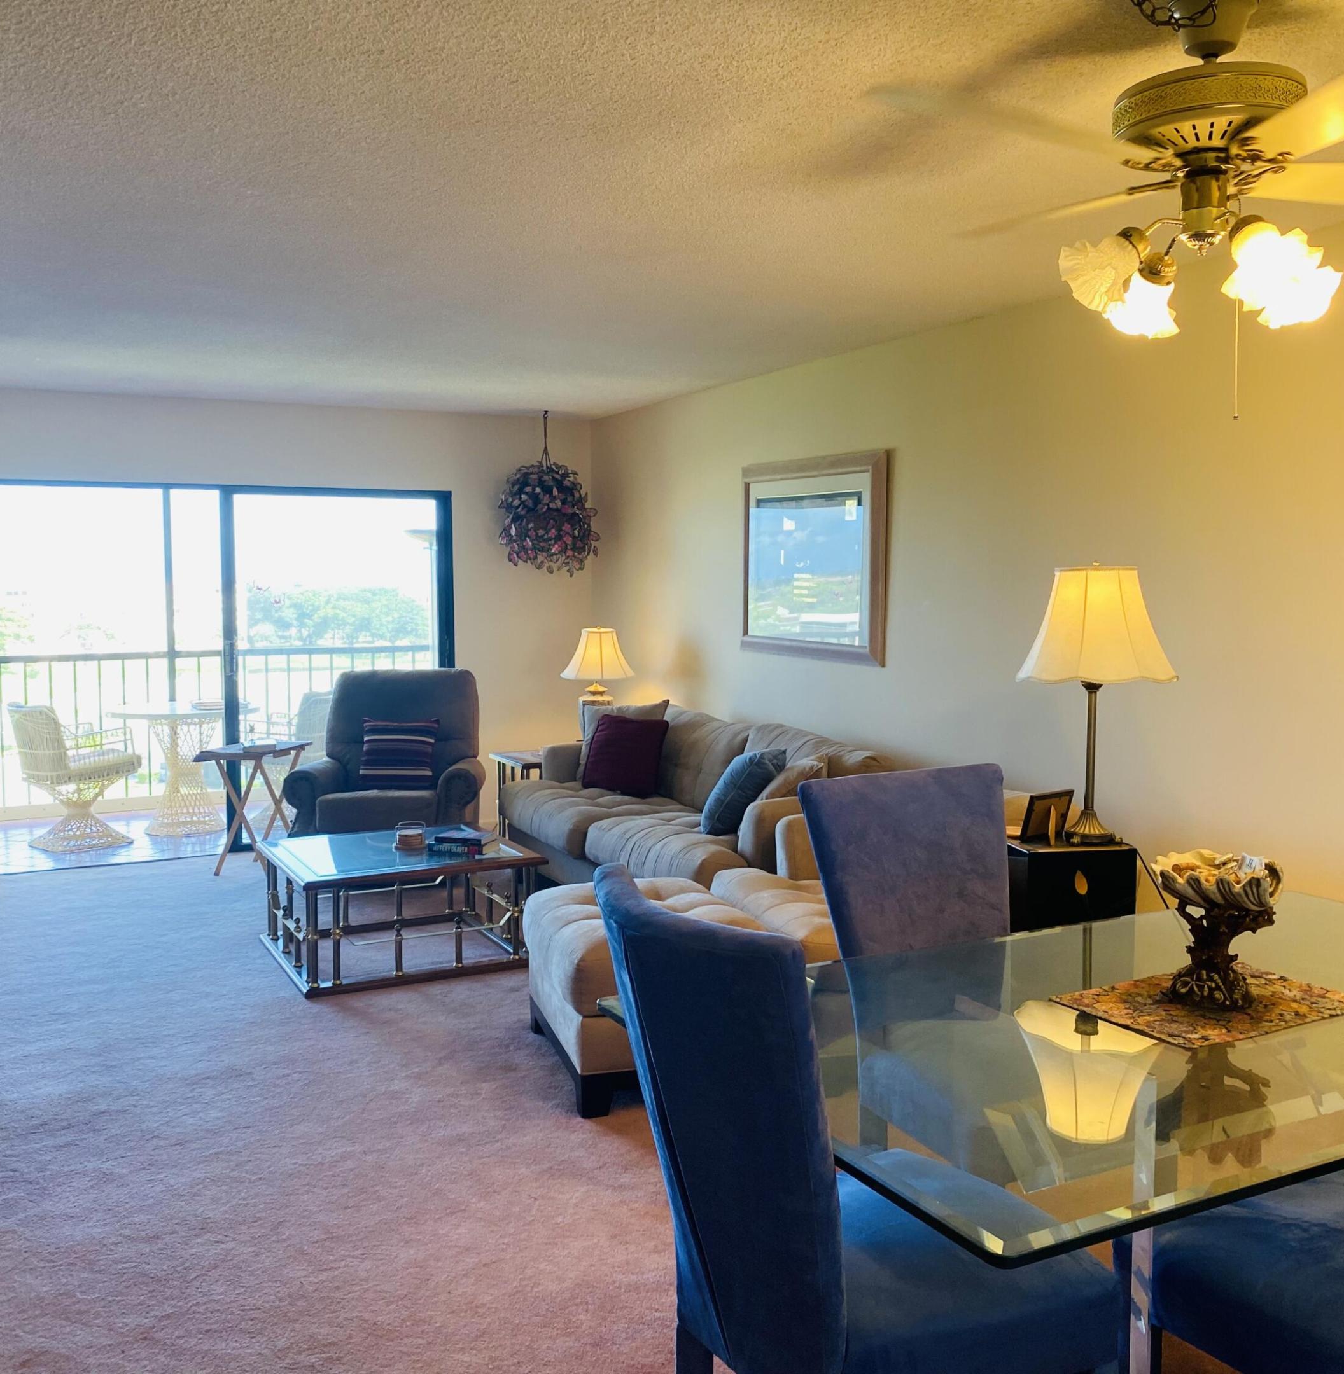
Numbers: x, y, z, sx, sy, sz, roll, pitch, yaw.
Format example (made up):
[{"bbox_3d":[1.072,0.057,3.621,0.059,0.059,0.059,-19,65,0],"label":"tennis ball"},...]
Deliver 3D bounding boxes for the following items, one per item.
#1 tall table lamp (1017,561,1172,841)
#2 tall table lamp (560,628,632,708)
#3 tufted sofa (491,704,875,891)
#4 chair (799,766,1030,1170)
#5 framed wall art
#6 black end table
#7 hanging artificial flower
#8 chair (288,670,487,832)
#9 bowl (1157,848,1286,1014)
[{"bbox_3d":[1.174,0.044,3.835,0.440,0.765,0.440,-2,5,-25],"label":"tall table lamp"},{"bbox_3d":[-0.410,0.029,7.550,0.430,0.707,0.430,0,5,0],"label":"tall table lamp"},{"bbox_3d":[0.057,0.611,6.109,0.940,0.840,2.400,-2,5,-28],"label":"tufted sofa"},{"bbox_3d":[0.672,0.752,3.047,0.530,1.050,0.620,-3,5,-29],"label":"chair"},{"bbox_3d":[0.588,-0.552,5.968,0.040,0.860,1.200,-2,5,-25],"label":"framed wall art"},{"bbox_3d":[1.069,0.818,3.909,0.330,0.780,0.360,-1,5,-12],"label":"black end table"},{"bbox_3d":[-0.708,-1.091,7.773,0.600,0.925,0.580,0,5,0],"label":"hanging artificial flower"},{"bbox_3d":[-1.386,0.453,6.817,0.910,1.040,0.920,0,5,-5],"label":"chair"},{"bbox_3d":[1.016,0.445,2.565,0.250,0.270,0.220,2,5,20],"label":"bowl"}]

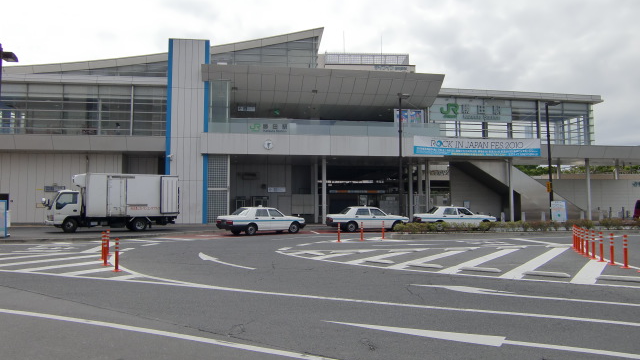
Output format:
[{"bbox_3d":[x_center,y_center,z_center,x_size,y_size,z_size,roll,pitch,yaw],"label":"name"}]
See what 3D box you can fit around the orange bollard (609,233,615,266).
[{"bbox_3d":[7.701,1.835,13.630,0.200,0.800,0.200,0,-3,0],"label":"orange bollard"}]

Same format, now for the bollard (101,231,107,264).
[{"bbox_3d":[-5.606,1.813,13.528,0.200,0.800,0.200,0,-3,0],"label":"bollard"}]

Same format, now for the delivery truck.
[{"bbox_3d":[-11.118,1.262,28.069,6.450,3.080,2.100,1,-3,-11],"label":"delivery truck"}]

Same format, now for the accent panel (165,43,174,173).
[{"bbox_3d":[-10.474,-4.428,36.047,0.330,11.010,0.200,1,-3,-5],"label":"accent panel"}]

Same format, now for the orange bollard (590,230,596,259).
[{"bbox_3d":[7.895,1.862,14.978,0.200,0.810,0.200,0,-3,0],"label":"orange bollard"}]

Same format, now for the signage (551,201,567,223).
[{"bbox_3d":[16.510,2.243,35.732,0.950,1.500,0.350,-1,-3,25],"label":"signage"}]

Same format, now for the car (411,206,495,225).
[{"bbox_3d":[8.136,2.302,31.125,4.690,1.450,1.700,0,-3,-7],"label":"car"}]

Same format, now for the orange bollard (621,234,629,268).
[{"bbox_3d":[7.587,1.764,12.881,0.200,0.810,0.200,0,-3,0],"label":"orange bollard"}]

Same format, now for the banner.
[{"bbox_3d":[12.828,-2.681,41.759,10.853,1.449,0.100,0,-3,-9],"label":"banner"}]

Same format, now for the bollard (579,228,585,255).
[{"bbox_3d":[8.258,1.923,16.327,0.200,0.810,0.200,0,-3,0],"label":"bollard"}]

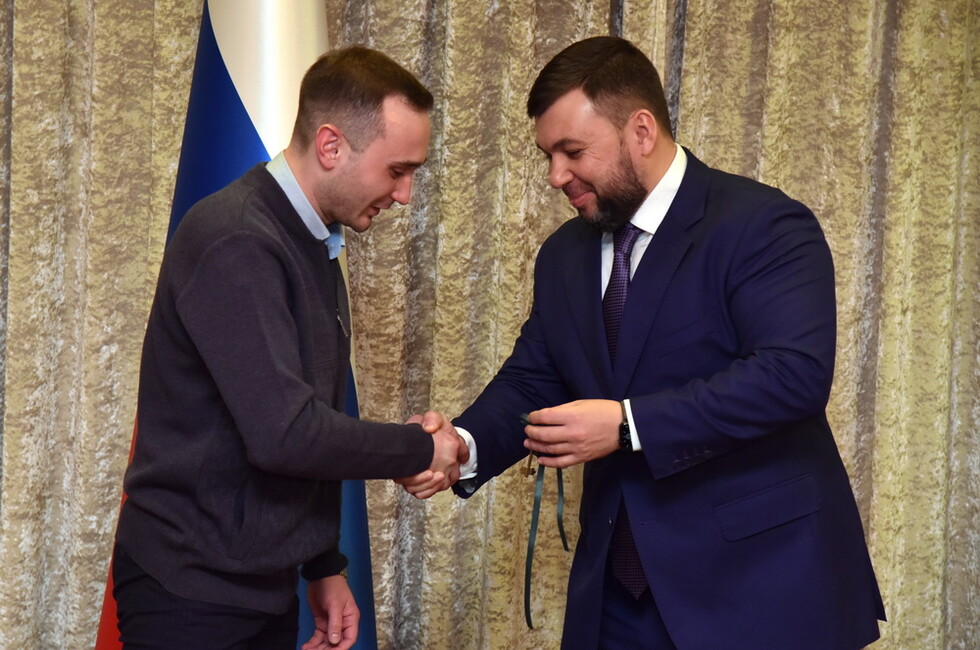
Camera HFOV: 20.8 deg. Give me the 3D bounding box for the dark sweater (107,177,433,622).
[{"bbox_3d":[-0.313,0.094,3.900,0.450,0.640,0.520,6,3,16],"label":"dark sweater"}]

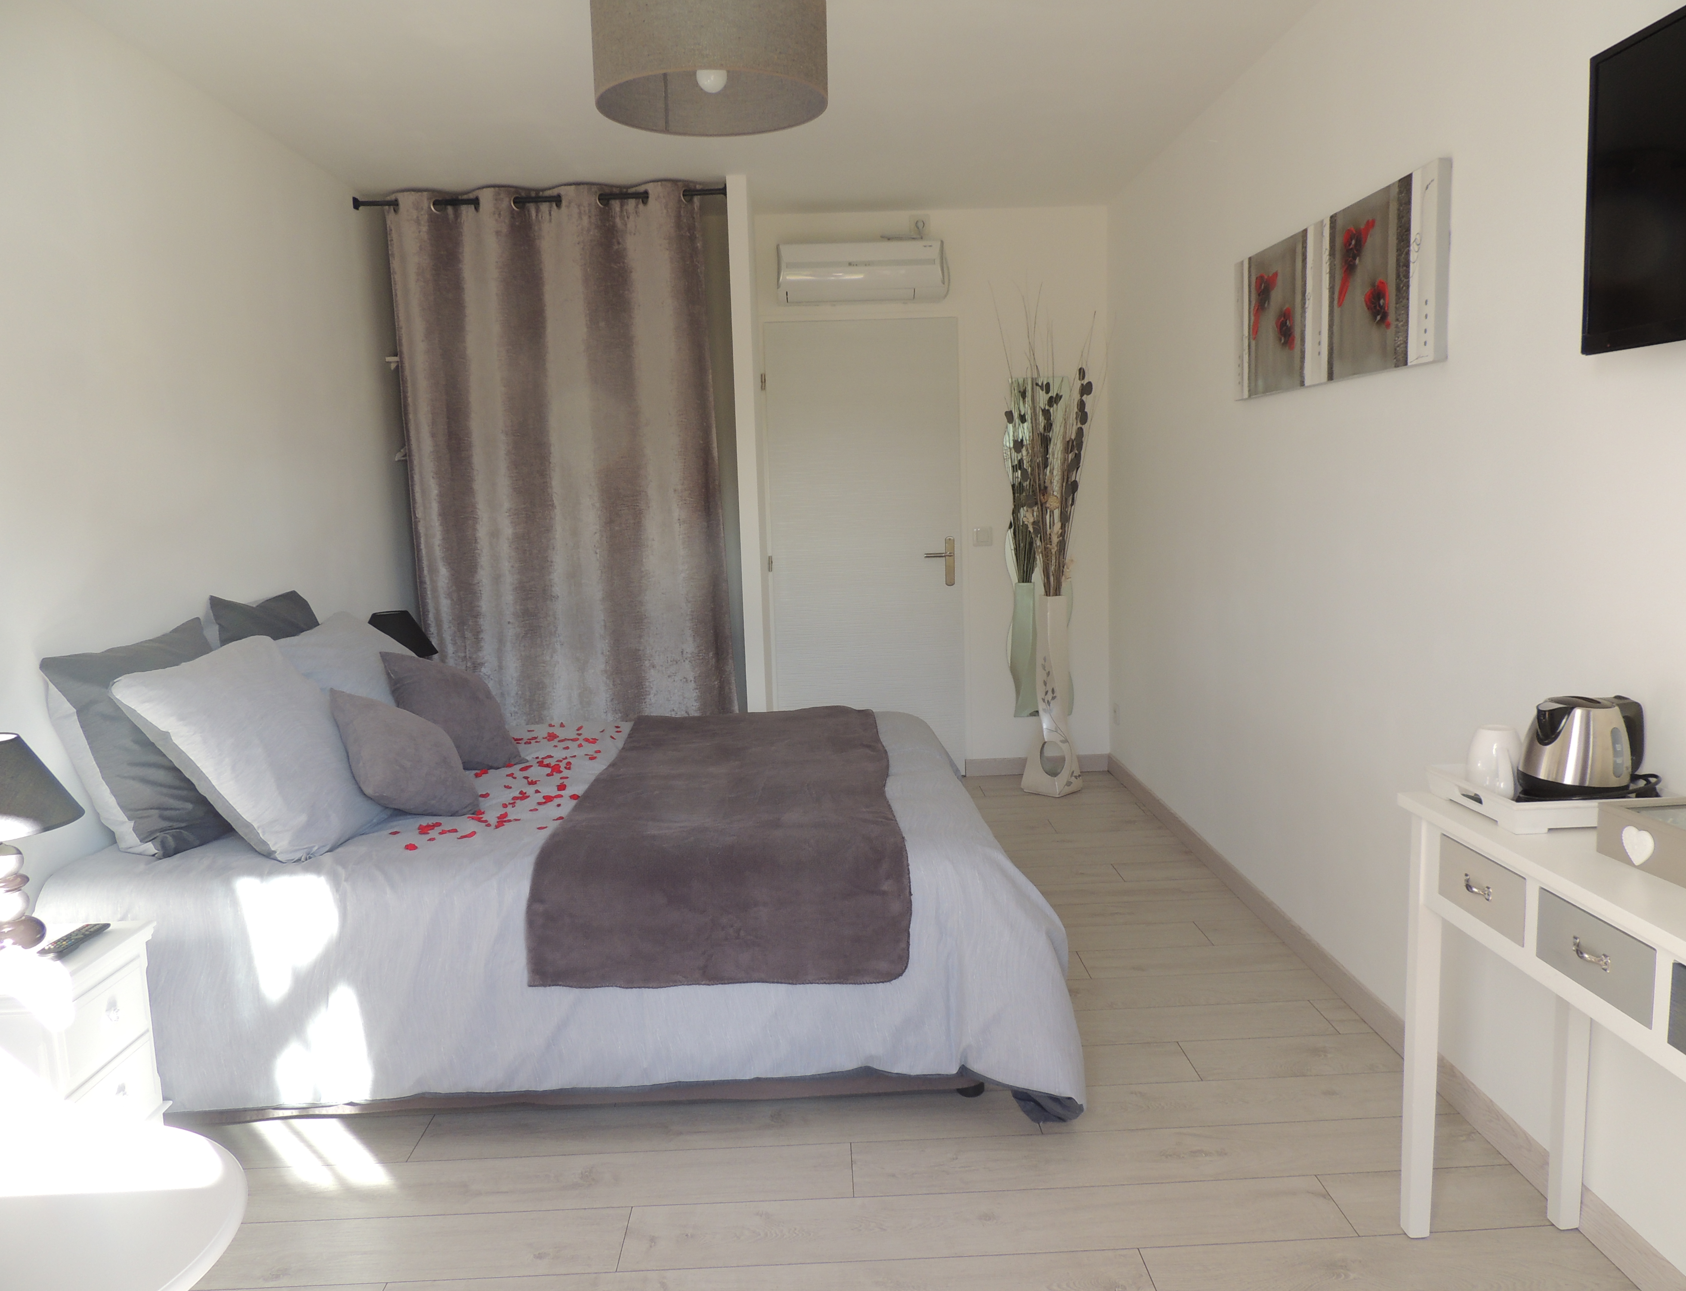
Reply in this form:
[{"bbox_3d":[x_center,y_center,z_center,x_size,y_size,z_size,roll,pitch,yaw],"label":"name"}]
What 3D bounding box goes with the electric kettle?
[{"bbox_3d":[1.163,0.169,1.873,0.195,0.176,0.152,-4,8,-15],"label":"electric kettle"}]

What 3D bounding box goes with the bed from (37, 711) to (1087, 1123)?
[{"bbox_3d":[-0.613,0.626,3.248,2.140,0.610,1.730,-2,8,-1],"label":"bed"}]

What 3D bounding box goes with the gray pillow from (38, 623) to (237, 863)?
[{"bbox_3d":[-1.546,0.209,2.818,0.180,0.520,0.640,-19,8,1],"label":"gray pillow"}]

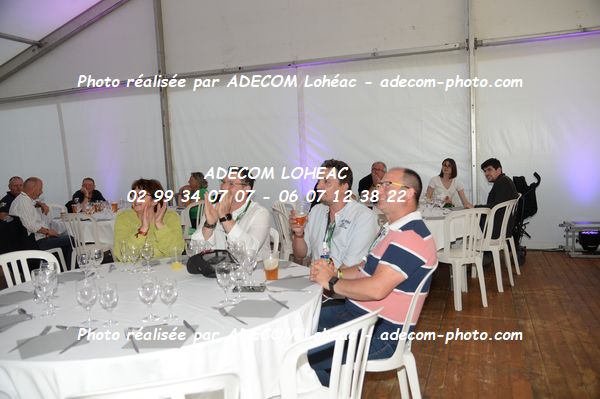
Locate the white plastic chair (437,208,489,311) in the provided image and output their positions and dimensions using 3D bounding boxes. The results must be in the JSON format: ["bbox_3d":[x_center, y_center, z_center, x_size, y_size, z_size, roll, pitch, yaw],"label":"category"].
[{"bbox_3d":[1.439,0.513,4.288,0.480,0.880,0.530,-4,5,-14],"label":"white plastic chair"}]

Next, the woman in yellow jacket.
[{"bbox_3d":[-0.938,0.496,3.109,0.520,1.260,0.760,-3,5,-9],"label":"woman in yellow jacket"}]

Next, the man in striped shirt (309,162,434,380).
[{"bbox_3d":[0.324,0.492,2.270,0.700,1.290,0.510,-3,5,-7],"label":"man in striped shirt"}]

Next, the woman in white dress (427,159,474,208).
[{"bbox_3d":[1.759,0.155,5.536,0.530,1.270,0.680,-1,5,22],"label":"woman in white dress"}]

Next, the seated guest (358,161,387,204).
[{"bbox_3d":[0.960,0.178,5.638,0.530,1.290,0.780,-3,5,-3],"label":"seated guest"}]

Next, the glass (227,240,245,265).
[{"bbox_3d":[-0.340,0.303,2.470,0.072,0.155,0.072,-3,5,0],"label":"glass"}]

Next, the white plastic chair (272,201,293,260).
[{"bbox_3d":[-0.096,0.504,4.809,0.550,0.880,0.450,-7,6,-41],"label":"white plastic chair"}]

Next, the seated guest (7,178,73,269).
[{"bbox_3d":[-3.083,0.410,5.540,0.800,1.330,0.550,-7,7,-43],"label":"seated guest"}]

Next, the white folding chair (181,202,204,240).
[{"bbox_3d":[-1.269,0.469,6.005,0.540,0.860,0.460,2,6,41],"label":"white folding chair"}]

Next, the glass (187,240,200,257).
[{"bbox_3d":[-0.577,0.307,2.549,0.070,0.155,0.070,-3,5,0],"label":"glass"}]

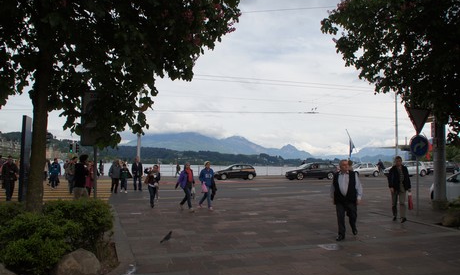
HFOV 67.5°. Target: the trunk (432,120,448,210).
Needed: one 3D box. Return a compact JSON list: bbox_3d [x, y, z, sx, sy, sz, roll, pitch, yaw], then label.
[{"bbox_3d":[7.457,0.850,12.200,0.500,3.500,0.500,1,-4,0],"label":"trunk"}]

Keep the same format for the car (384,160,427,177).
[{"bbox_3d":[16.947,3.075,33.200,4.250,1.470,1.750,2,-5,-20],"label":"car"}]

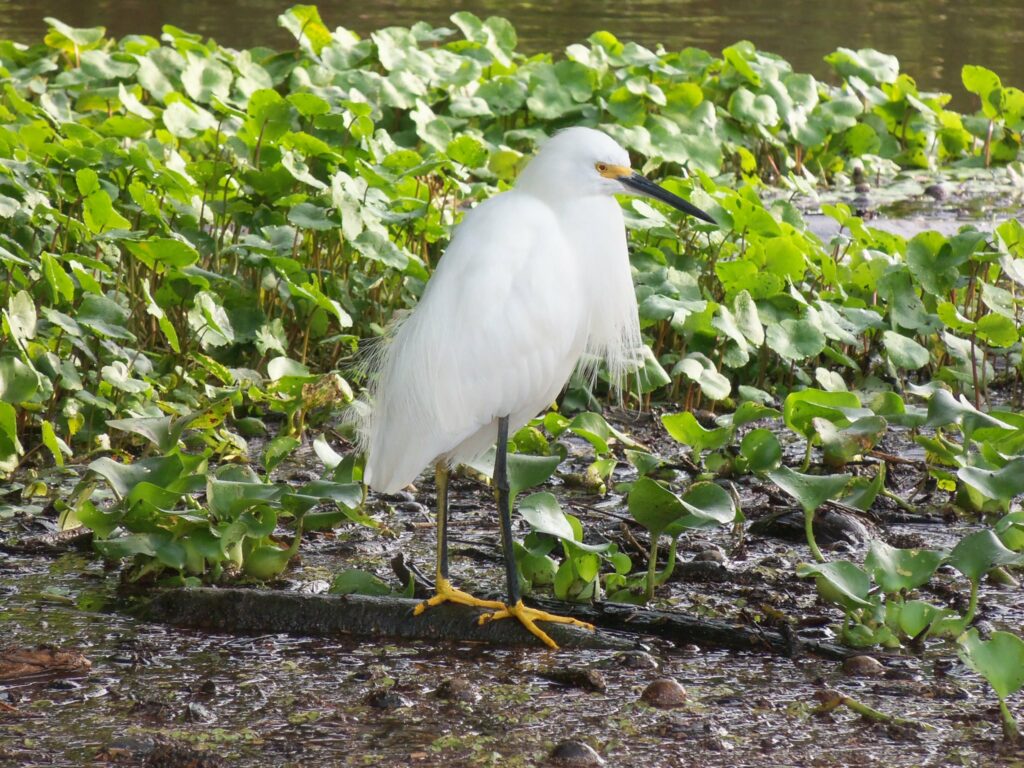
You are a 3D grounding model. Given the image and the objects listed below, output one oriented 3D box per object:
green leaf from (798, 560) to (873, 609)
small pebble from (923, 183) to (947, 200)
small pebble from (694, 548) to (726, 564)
[{"bbox_3d":[0.258,0.160,5.300,0.059,0.033,0.040,0,12,0],"label":"green leaf"},{"bbox_3d":[0.456,-0.207,7.140,0.026,0.018,0.025,0,12,0],"label":"small pebble"},{"bbox_3d":[0.177,0.156,5.950,0.031,0.014,0.026,0,13,0],"label":"small pebble"}]

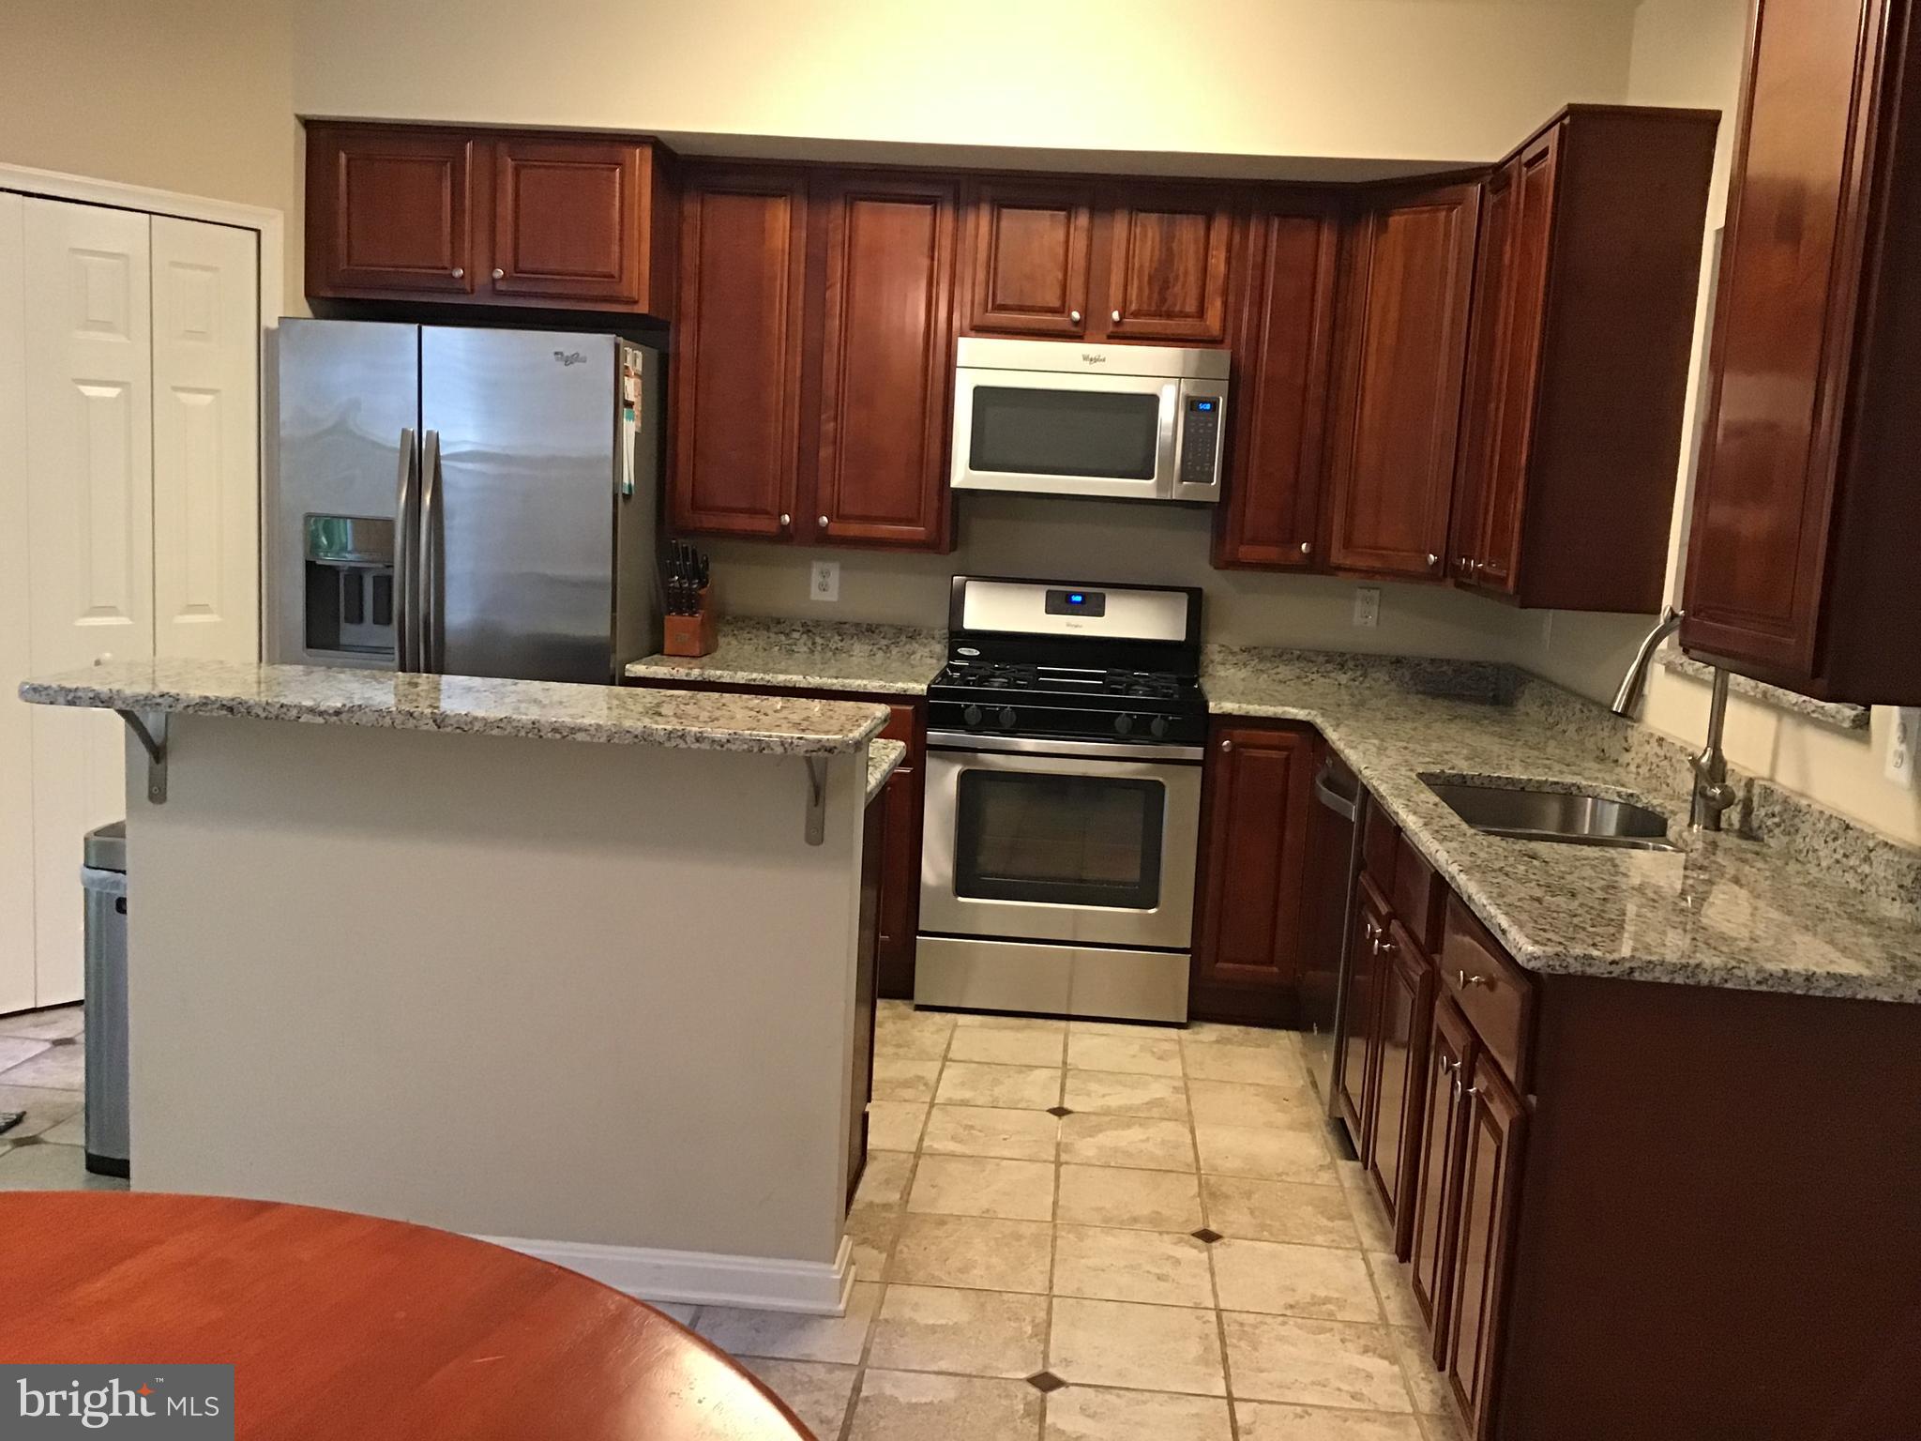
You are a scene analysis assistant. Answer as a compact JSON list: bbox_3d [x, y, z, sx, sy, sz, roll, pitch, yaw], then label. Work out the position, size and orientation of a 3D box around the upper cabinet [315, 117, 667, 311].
[{"bbox_3d":[-1.292,-1.402,4.958,0.959,0.460,0.616,3,8,4],"label":"upper cabinet"}]

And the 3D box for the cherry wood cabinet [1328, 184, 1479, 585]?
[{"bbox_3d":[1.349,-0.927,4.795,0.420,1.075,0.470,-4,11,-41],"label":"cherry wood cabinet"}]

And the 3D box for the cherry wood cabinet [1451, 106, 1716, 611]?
[{"bbox_3d":[1.458,-0.831,4.136,0.332,1.078,0.742,3,8,4],"label":"cherry wood cabinet"}]

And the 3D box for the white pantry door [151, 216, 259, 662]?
[{"bbox_3d":[-2.031,-0.300,4.635,0.040,2.029,0.298,10,11,40],"label":"white pantry door"}]

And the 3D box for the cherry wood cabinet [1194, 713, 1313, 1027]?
[{"bbox_3d":[0.831,0.392,5.034,0.308,0.875,0.620,4,8,4],"label":"cherry wood cabinet"}]

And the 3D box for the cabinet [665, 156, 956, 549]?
[{"bbox_3d":[-0.409,-1.064,5.077,0.825,1.076,0.335,3,8,4],"label":"cabinet"}]

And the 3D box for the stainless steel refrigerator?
[{"bbox_3d":[-1.371,-0.191,5.007,0.910,1.809,0.777,3,8,4],"label":"stainless steel refrigerator"}]

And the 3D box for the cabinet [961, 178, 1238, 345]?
[{"bbox_3d":[0.396,-1.315,4.975,0.761,0.470,0.335,3,8,4],"label":"cabinet"}]

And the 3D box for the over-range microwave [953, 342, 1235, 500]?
[{"bbox_3d":[0.376,-0.862,5.006,0.757,0.427,0.404,4,8,4],"label":"over-range microwave"}]

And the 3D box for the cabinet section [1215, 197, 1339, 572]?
[{"bbox_3d":[0.916,-0.971,4.955,0.311,1.062,0.317,4,8,4],"label":"cabinet section"}]

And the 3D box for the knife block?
[{"bbox_3d":[-0.809,-0.315,5.189,0.108,0.221,0.223,3,8,4],"label":"knife block"}]

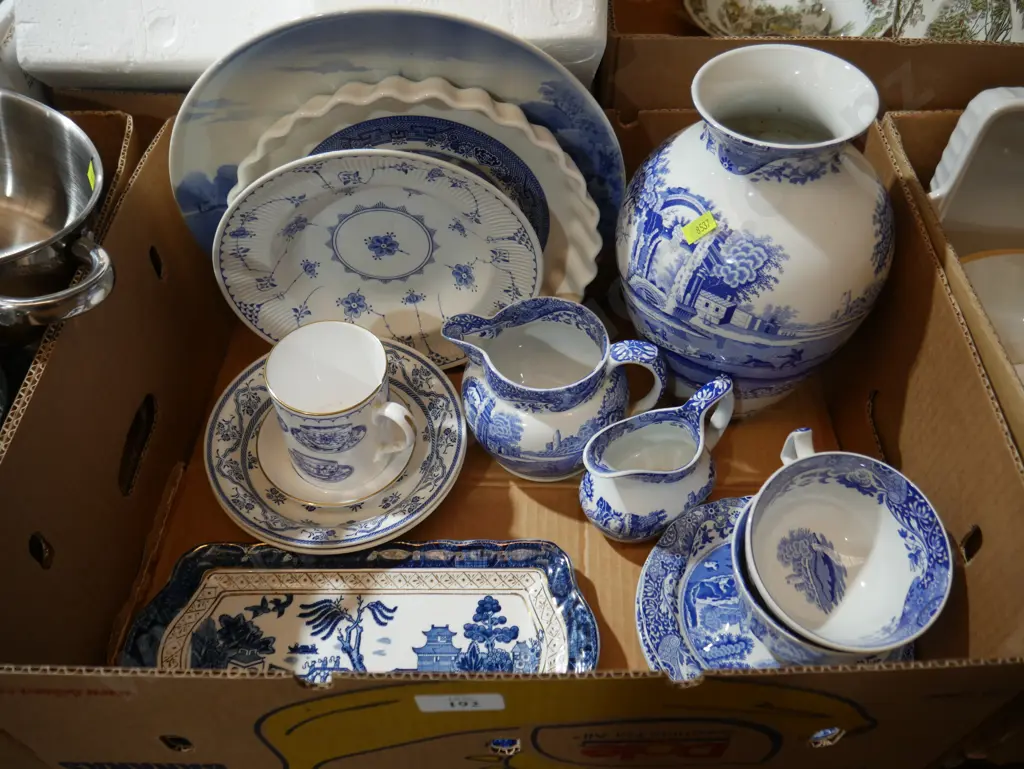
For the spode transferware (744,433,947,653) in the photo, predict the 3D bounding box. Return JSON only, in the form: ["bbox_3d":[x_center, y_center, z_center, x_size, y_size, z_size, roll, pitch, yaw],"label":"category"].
[{"bbox_3d":[0.190,0.091,0.498,0.109,0.068,0.132,-13,72,4],"label":"spode transferware"}]

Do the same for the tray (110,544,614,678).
[{"bbox_3d":[-0.093,0.175,0.522,0.298,0.026,0.159,0,53,0],"label":"tray"}]

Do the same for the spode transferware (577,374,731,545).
[{"bbox_3d":[0.099,0.051,0.579,0.122,0.086,0.078,-25,57,-18],"label":"spode transferware"}]

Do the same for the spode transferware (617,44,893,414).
[{"bbox_3d":[0.169,-0.093,0.586,0.187,0.246,0.187,-2,52,2],"label":"spode transferware"}]

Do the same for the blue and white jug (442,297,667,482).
[{"bbox_3d":[0.030,0.007,0.590,0.153,0.119,0.116,4,53,3],"label":"blue and white jug"}]

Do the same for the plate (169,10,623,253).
[{"bbox_3d":[-0.075,-0.130,0.577,0.303,0.303,0.032,0,57,0],"label":"plate"}]

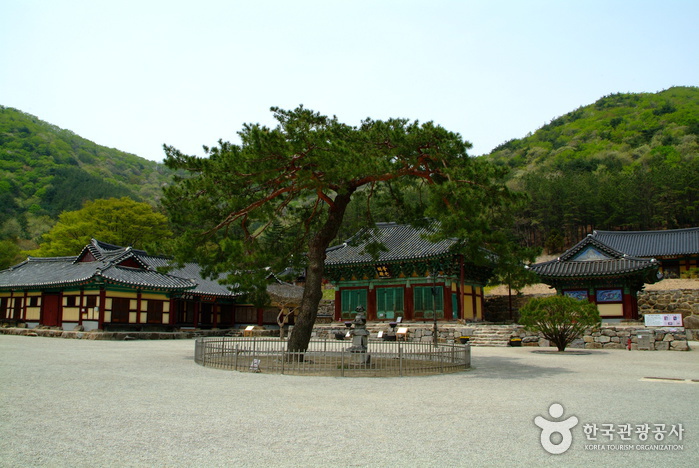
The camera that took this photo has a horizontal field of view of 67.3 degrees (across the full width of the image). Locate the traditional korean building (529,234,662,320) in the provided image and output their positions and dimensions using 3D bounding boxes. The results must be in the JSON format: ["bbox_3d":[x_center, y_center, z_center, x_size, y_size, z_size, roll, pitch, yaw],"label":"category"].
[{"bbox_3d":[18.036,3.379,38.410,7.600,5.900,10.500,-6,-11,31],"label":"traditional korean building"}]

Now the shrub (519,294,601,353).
[{"bbox_3d":[11.840,4.976,29.568,4.500,3.200,4.400,0,-10,0],"label":"shrub"}]

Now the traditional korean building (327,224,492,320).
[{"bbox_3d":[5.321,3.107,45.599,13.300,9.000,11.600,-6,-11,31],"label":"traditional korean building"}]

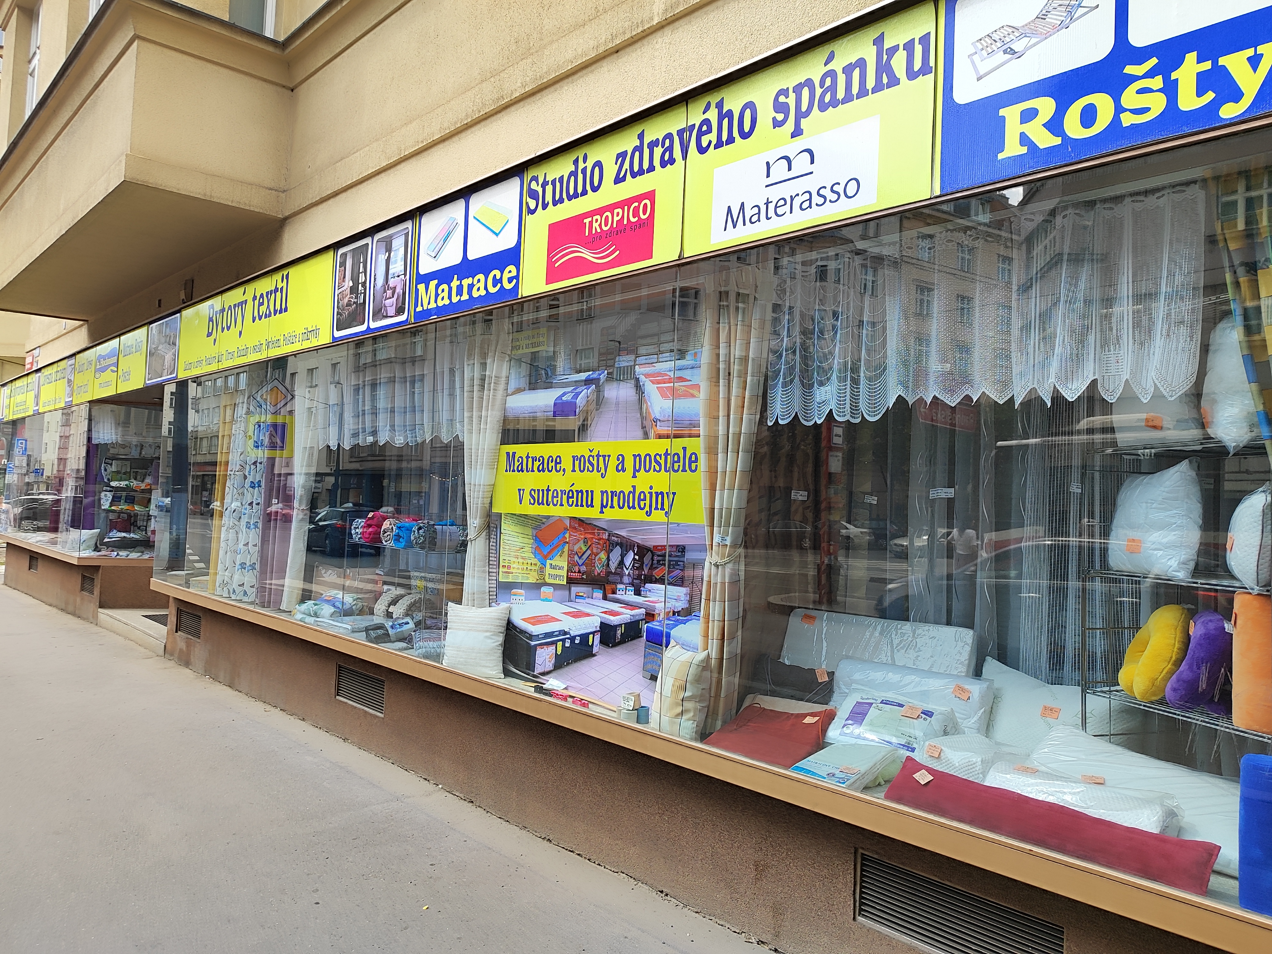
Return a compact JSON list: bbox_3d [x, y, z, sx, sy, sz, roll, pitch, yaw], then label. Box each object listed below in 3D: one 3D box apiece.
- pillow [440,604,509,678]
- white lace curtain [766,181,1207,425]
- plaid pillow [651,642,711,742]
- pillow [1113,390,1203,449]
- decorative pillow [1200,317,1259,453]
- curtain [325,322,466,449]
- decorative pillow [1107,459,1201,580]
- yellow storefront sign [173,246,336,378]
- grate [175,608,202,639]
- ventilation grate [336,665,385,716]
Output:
[{"bbox_3d":[-0.888,0.913,4.939,0.380,0.370,0.130,1,-9,22],"label":"pillow"},{"bbox_3d":[1.103,-0.538,3.147,0.070,0.644,1.613,4,-3,-43],"label":"white lace curtain"},{"bbox_3d":[0.189,0.915,3.770,0.120,0.370,0.370,13,-7,-25],"label":"plaid pillow"},{"bbox_3d":[1.732,-0.284,2.948,0.100,0.370,0.380,5,-3,-8],"label":"pillow"},{"bbox_3d":[1.796,-0.267,2.620,0.180,0.390,0.420,1,-2,28],"label":"decorative pillow"},{"bbox_3d":[-1.573,-0.528,5.604,0.080,0.678,1.788,3,-2,-44],"label":"curtain"},{"bbox_3d":[1.716,0.144,2.932,0.130,0.380,0.370,6,-3,-9],"label":"decorative pillow"},{"bbox_3d":[-2.938,-1.147,6.634,0.060,0.600,3.043,3,-2,-44],"label":"yellow storefront sign"},{"bbox_3d":[-4.367,1.433,8.622,0.030,0.240,0.708,4,-3,-43],"label":"grate"},{"bbox_3d":[-1.656,1.280,5.303,0.035,0.223,0.623,3,-2,-44],"label":"ventilation grate"}]

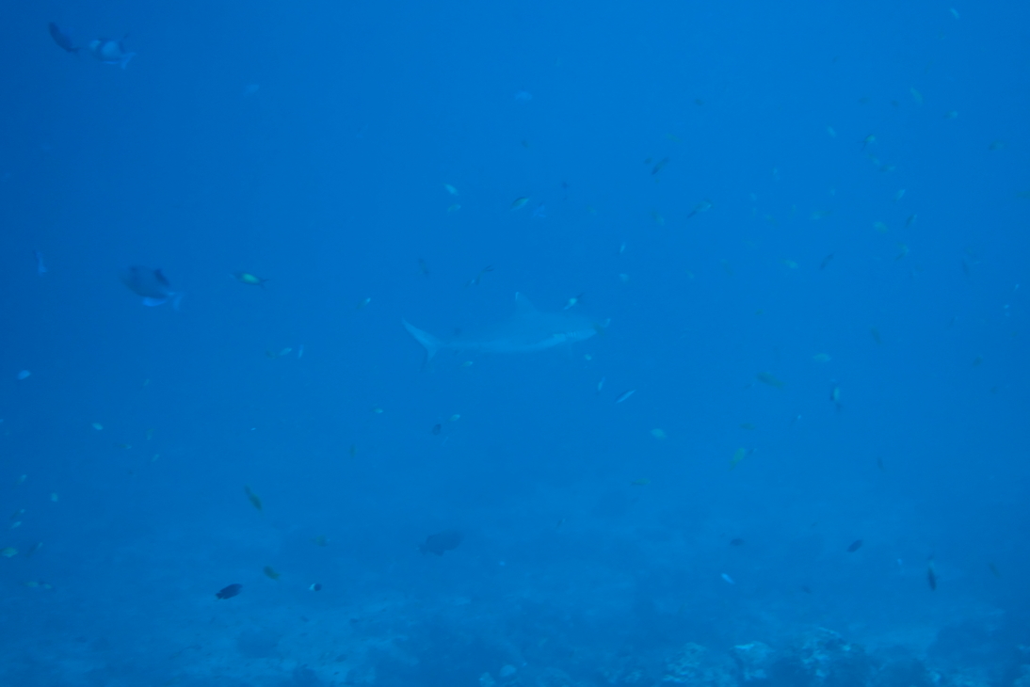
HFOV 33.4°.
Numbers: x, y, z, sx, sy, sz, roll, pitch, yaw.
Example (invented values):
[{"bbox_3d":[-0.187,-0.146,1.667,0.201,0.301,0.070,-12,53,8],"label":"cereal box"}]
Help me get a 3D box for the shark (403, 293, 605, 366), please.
[{"bbox_3d":[-0.075,-0.103,13.000,1.600,0.500,0.600,-4,-1,18],"label":"shark"}]

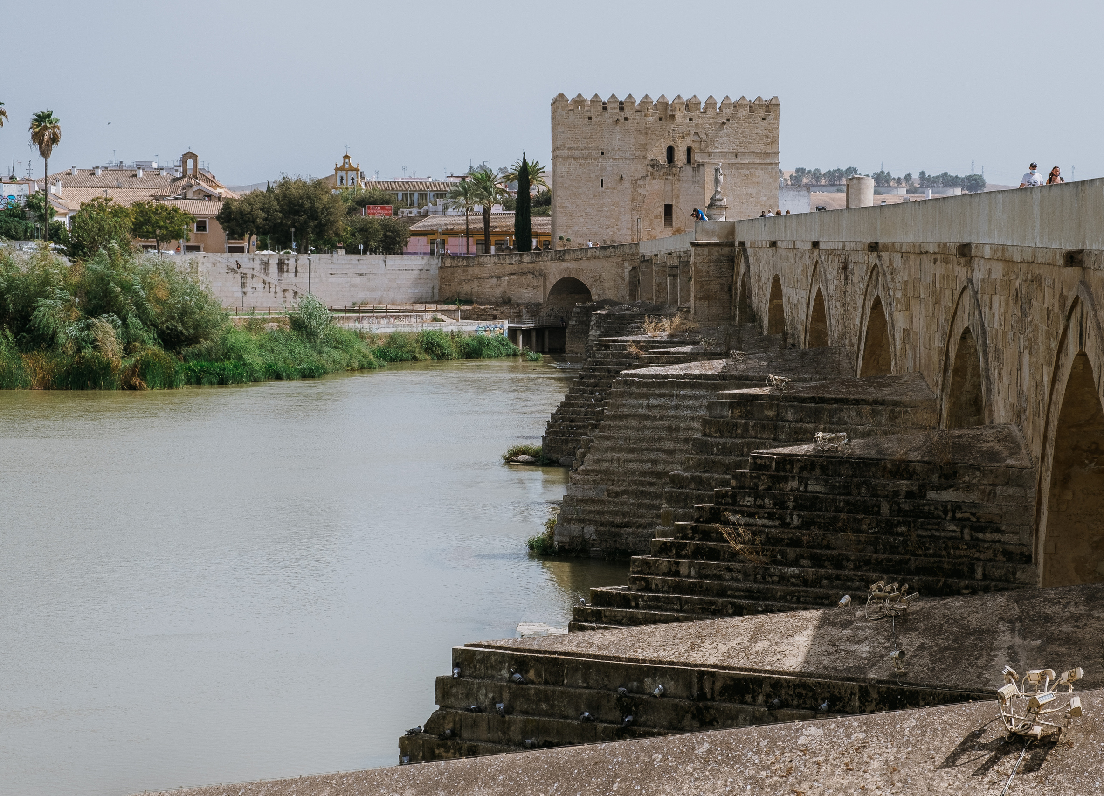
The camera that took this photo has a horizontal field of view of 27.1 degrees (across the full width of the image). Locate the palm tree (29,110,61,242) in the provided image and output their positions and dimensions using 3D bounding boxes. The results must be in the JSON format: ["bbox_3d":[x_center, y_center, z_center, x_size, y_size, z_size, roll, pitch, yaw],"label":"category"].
[{"bbox_3d":[-55.213,-23.322,248.978,3.700,15.830,3.700,0,4,0],"label":"palm tree"}]

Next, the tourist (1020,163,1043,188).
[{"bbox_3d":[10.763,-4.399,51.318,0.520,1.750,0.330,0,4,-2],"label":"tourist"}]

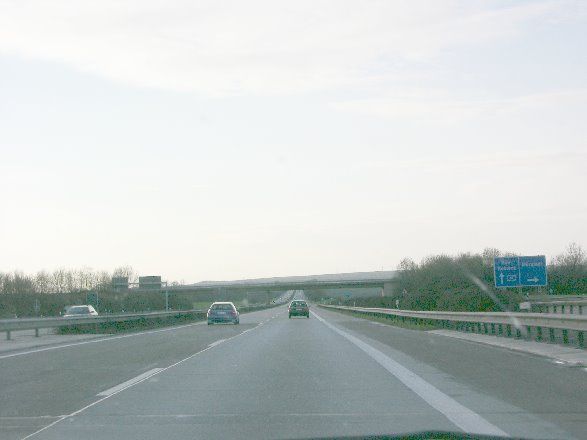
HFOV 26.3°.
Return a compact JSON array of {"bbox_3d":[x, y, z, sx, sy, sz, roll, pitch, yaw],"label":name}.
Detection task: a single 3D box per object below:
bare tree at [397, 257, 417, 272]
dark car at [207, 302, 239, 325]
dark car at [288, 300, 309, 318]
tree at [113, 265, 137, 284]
[{"bbox_3d":[21.166,10.677,235.000,4.600,8.000,4.600,0,-4,0],"label":"bare tree"},{"bbox_3d":[-4.042,5.495,73.500,1.690,1.370,4.200,0,-4,0],"label":"dark car"},{"bbox_3d":[0.508,7.600,106.300,1.670,1.440,4.000,0,-4,0],"label":"dark car"},{"bbox_3d":[-45.799,17.344,340.000,7.000,11.000,7.000,0,-4,0],"label":"tree"}]

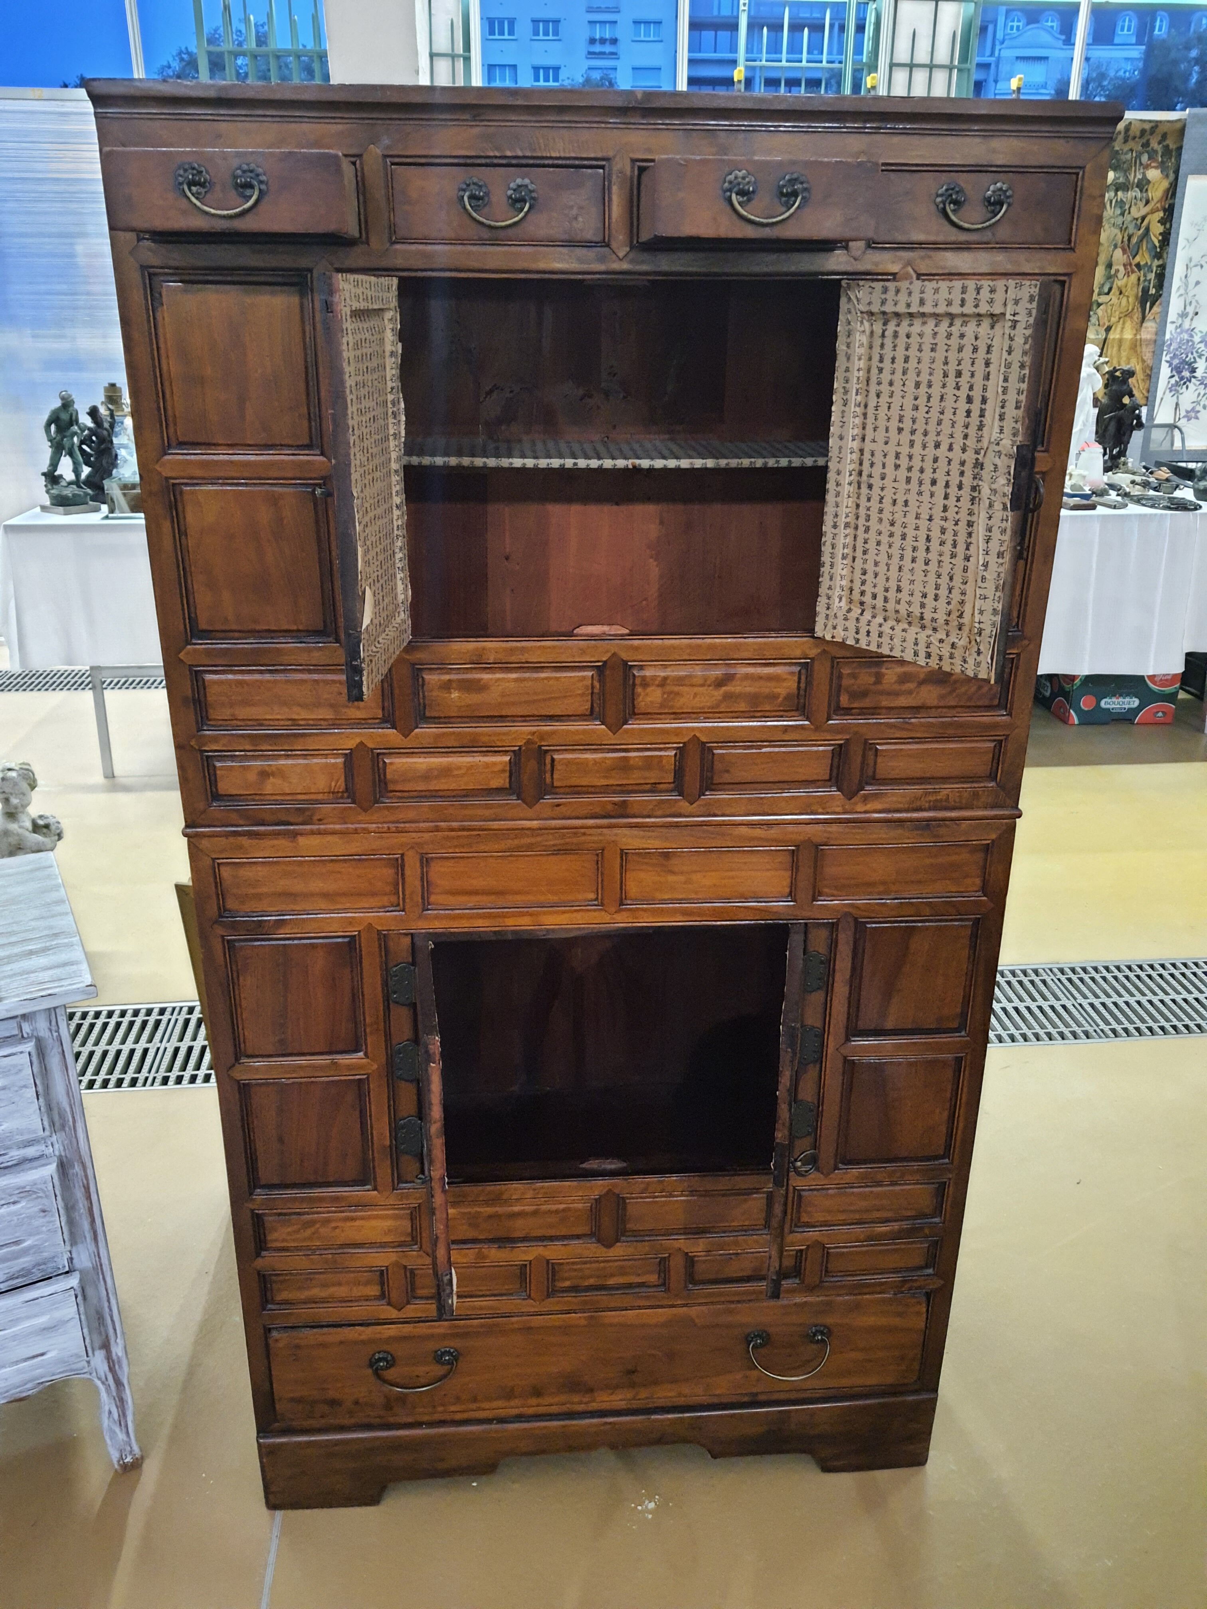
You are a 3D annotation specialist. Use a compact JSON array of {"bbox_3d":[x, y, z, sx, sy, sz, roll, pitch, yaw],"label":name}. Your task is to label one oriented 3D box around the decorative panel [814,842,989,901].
[{"bbox_3d":[0.314,0.068,1.285,0.184,0.062,0.020,-1,21,-4],"label":"decorative panel"}]

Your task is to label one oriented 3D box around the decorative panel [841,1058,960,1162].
[{"bbox_3d":[0.326,0.338,1.334,0.121,0.121,0.020,-1,21,-4],"label":"decorative panel"}]

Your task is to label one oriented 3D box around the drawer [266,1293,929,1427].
[{"bbox_3d":[-0.012,0.588,1.569,0.765,0.150,0.360,-1,20,-4],"label":"drawer"}]

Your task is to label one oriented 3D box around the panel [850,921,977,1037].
[{"bbox_3d":[0.337,0.188,1.332,0.134,0.139,0.020,-1,21,-4],"label":"panel"}]

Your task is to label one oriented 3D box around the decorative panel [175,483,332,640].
[{"bbox_3d":[-0.320,-0.226,1.120,0.132,0.141,0.020,-1,21,-4],"label":"decorative panel"}]

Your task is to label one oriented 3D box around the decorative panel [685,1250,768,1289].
[{"bbox_3d":[0.171,0.551,1.454,0.143,0.053,0.020,-1,21,-4],"label":"decorative panel"}]

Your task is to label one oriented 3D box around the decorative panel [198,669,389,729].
[{"bbox_3d":[-0.287,-0.098,1.114,0.169,0.055,0.021,-1,20,-4],"label":"decorative panel"}]

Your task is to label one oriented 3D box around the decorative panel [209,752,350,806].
[{"bbox_3d":[-0.318,-0.029,1.200,0.137,0.053,0.030,-1,21,-4],"label":"decorative panel"}]

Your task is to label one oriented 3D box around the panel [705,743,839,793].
[{"bbox_3d":[0.164,-0.035,1.181,0.127,0.045,0.020,-1,21,-4],"label":"panel"}]

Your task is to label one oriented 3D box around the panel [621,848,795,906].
[{"bbox_3d":[0.109,0.072,1.269,0.183,0.061,0.020,-1,21,-4],"label":"panel"}]

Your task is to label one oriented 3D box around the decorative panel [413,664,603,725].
[{"bbox_3d":[-0.089,-0.103,1.128,0.169,0.054,0.021,-1,20,-4],"label":"decorative panel"}]

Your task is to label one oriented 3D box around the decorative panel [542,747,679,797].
[{"bbox_3d":[0.007,-0.032,1.169,0.131,0.042,0.020,-1,21,-4],"label":"decorative panel"}]

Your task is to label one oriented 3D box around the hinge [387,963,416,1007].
[{"bbox_3d":[-0.212,0.190,1.275,0.027,0.052,0.010,-1,21,-4],"label":"hinge"}]

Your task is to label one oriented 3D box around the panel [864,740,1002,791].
[{"bbox_3d":[0.324,-0.039,1.193,0.128,0.044,0.020,-1,21,-4],"label":"panel"}]

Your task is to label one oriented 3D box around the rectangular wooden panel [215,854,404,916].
[{"bbox_3d":[-0.297,0.080,1.237,0.184,0.061,0.020,-1,21,-4],"label":"rectangular wooden panel"}]

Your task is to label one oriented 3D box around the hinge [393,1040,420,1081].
[{"bbox_3d":[-0.213,0.278,1.308,0.027,0.052,0.010,-1,21,-4],"label":"hinge"}]

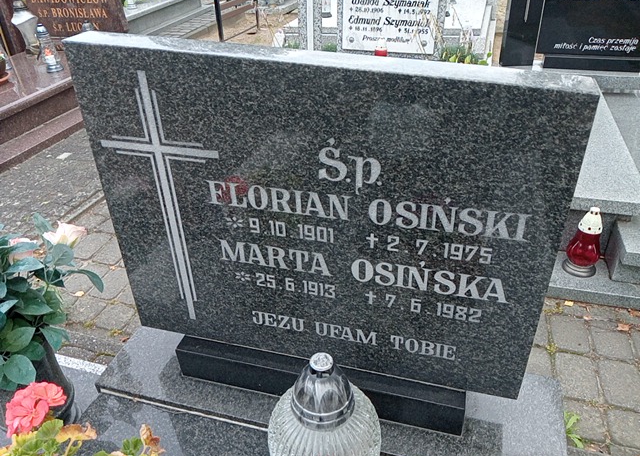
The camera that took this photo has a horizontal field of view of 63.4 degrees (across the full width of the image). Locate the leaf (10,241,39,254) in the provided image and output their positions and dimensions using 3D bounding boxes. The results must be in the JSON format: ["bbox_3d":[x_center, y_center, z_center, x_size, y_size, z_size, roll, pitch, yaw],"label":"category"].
[{"bbox_3d":[-0.596,0.039,1.037,0.058,0.018,0.036,-22,37,-29],"label":"leaf"}]

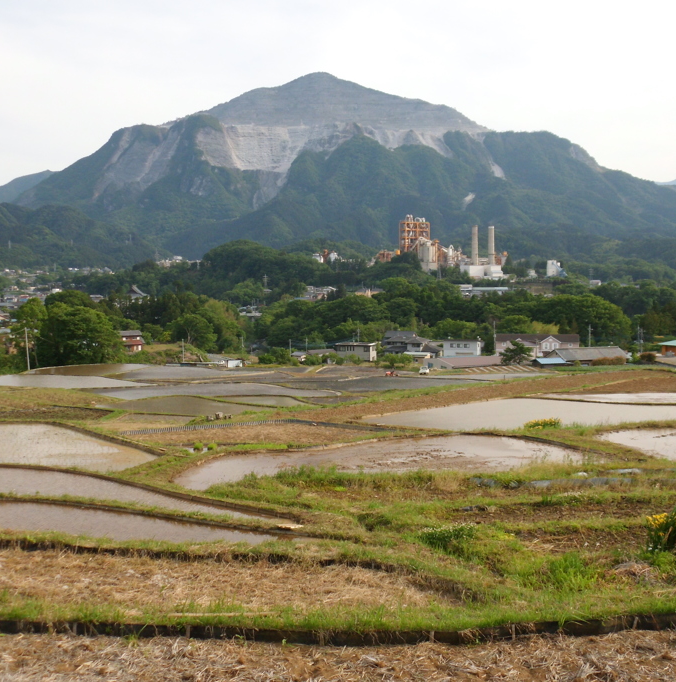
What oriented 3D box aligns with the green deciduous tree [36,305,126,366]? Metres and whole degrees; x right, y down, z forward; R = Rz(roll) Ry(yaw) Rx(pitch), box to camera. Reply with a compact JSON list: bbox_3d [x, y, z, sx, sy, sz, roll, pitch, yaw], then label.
[{"bbox_3d":[-61.780,-1.470,191.000,21.110,15.540,20.060,-1,6,0],"label":"green deciduous tree"}]

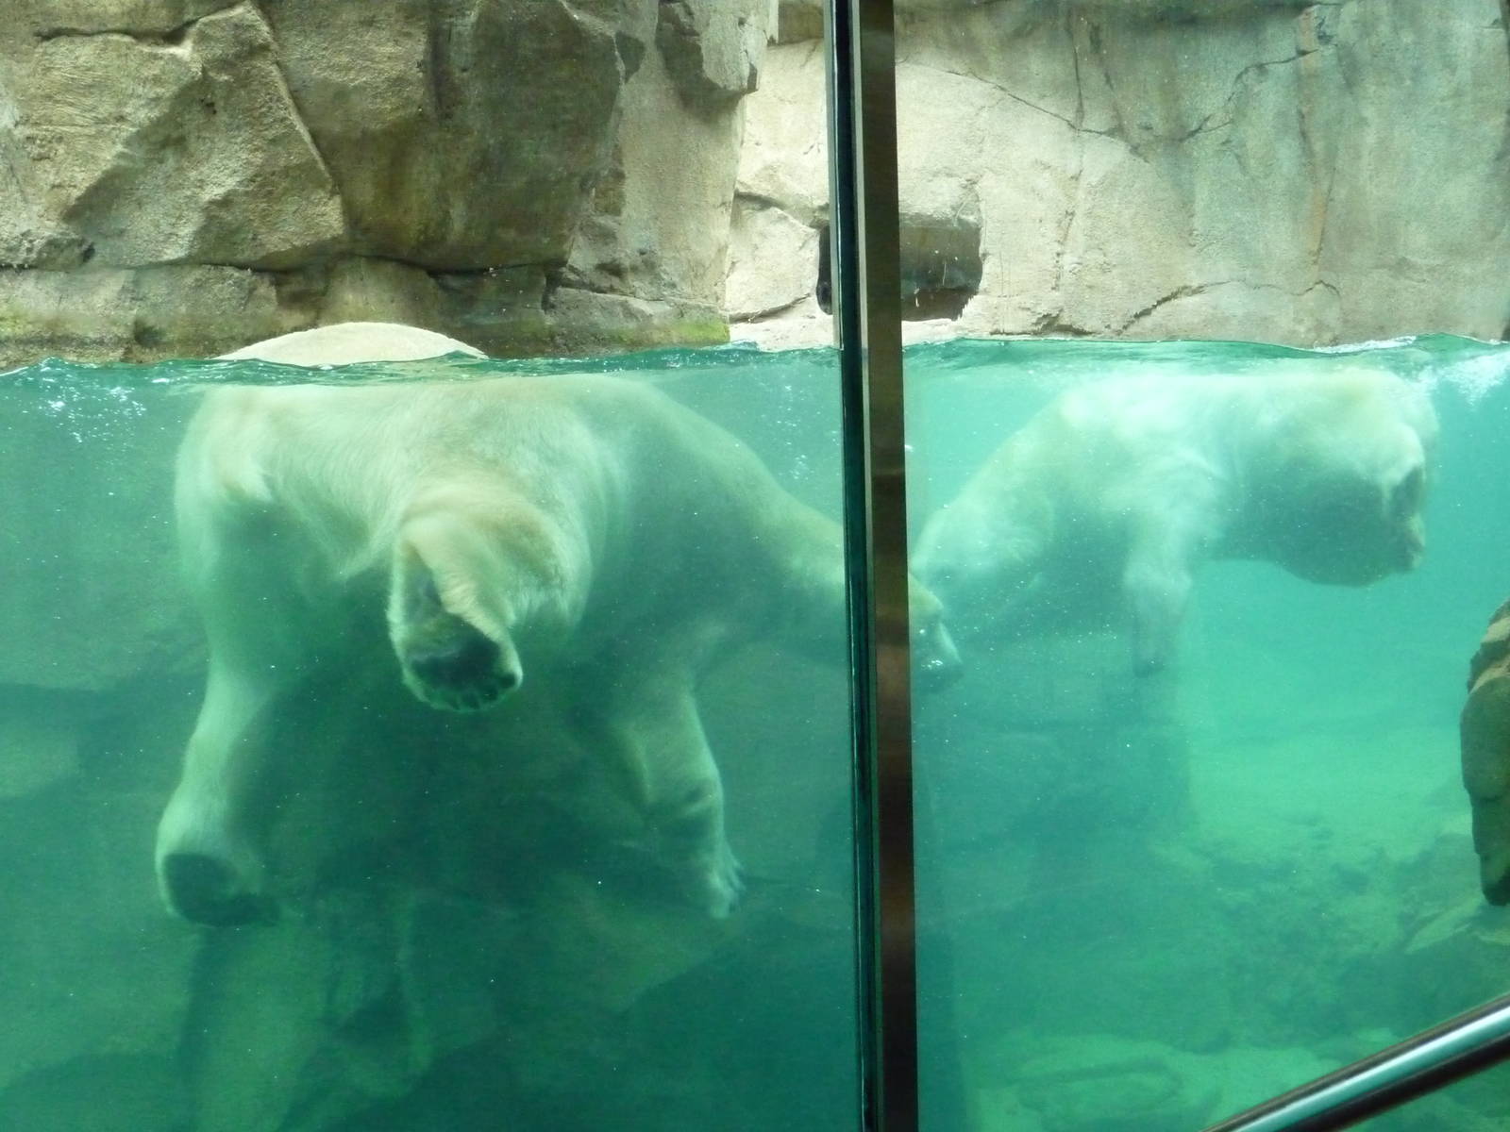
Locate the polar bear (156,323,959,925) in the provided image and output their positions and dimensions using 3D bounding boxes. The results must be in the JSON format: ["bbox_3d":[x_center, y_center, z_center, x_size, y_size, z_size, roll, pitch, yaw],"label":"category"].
[{"bbox_3d":[-0.270,0.130,5.600,2.120,1.350,0.900,-4,4,-43],"label":"polar bear"}]

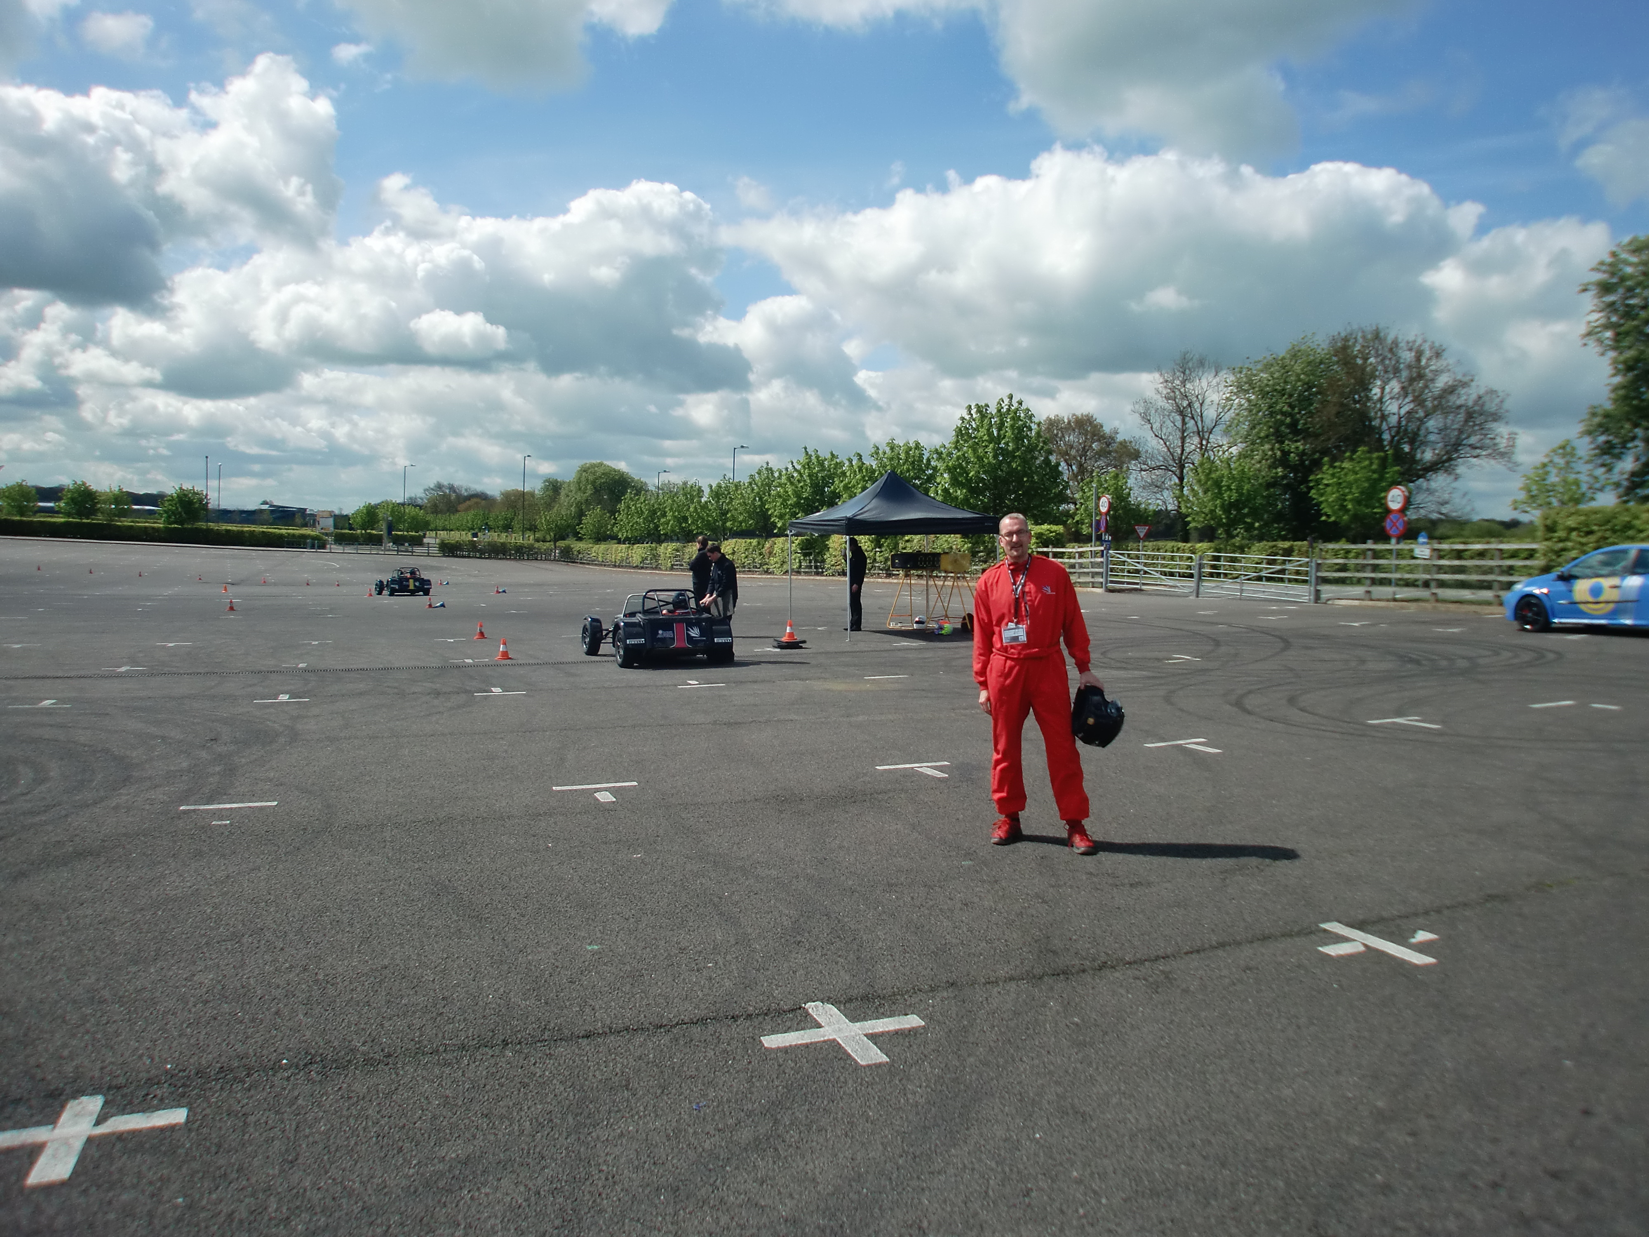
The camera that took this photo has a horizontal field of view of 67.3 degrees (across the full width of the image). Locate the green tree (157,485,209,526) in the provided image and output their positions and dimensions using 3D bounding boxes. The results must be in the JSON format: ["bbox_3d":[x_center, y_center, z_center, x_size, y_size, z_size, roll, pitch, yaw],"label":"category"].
[{"bbox_3d":[-54.335,-8.956,105.000,4.100,4.696,4.100,0,3,0],"label":"green tree"}]

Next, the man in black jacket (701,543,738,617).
[{"bbox_3d":[-1.538,-0.275,18.250,0.550,1.720,0.500,-2,4,-27],"label":"man in black jacket"}]

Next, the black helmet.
[{"bbox_3d":[1.511,0.542,6.850,0.270,0.330,0.250,18,0,-3],"label":"black helmet"}]

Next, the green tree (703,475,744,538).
[{"bbox_3d":[-6.450,-6.163,79.000,2.800,5.834,2.900,0,3,0],"label":"green tree"}]

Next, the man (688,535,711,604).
[{"bbox_3d":[-2.194,-0.577,22.200,0.420,1.800,0.520,3,4,41],"label":"man"}]

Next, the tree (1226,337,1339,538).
[{"bbox_3d":[25.074,-9.018,68.000,6.600,12.873,6.600,0,3,0],"label":"tree"}]

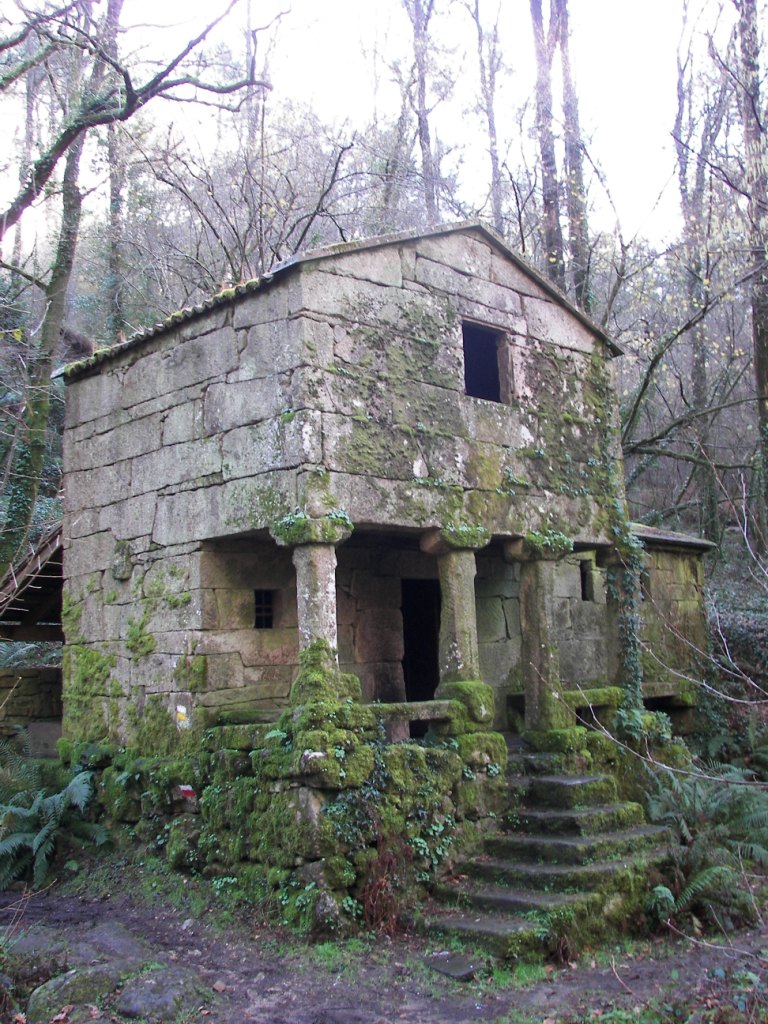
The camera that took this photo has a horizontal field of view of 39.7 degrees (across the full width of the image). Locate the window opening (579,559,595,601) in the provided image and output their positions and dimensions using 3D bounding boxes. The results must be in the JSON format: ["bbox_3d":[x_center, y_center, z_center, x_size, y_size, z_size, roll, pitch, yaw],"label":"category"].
[{"bbox_3d":[2.561,0.921,13.936,0.253,0.535,0.220,5,-10,-42],"label":"window opening"}]

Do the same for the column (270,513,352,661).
[{"bbox_3d":[-0.591,0.656,8.887,0.485,1.219,0.485,5,-10,-42],"label":"column"}]

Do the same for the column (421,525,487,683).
[{"bbox_3d":[0.689,0.888,10.043,0.455,1.480,0.455,5,-10,-42],"label":"column"}]

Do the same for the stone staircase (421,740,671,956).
[{"bbox_3d":[1.205,2.821,9.293,2.432,1.343,1.726,5,-10,-42],"label":"stone staircase"}]

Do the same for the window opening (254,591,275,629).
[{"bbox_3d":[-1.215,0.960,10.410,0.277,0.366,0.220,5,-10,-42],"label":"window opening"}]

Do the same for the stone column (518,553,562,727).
[{"bbox_3d":[1.566,1.323,10.791,0.290,1.736,0.290,5,-10,-42],"label":"stone column"}]

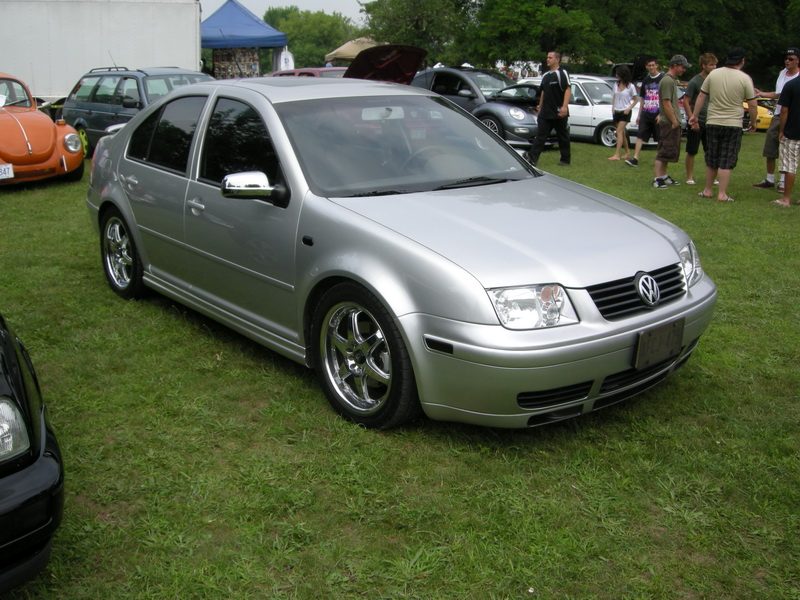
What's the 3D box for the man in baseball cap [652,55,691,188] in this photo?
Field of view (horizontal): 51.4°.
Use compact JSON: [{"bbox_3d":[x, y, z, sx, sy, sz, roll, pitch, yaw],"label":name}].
[{"bbox_3d":[3.604,-2.368,11.027,0.460,1.730,0.500,5,17,17],"label":"man in baseball cap"}]

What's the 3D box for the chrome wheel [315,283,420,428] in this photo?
[{"bbox_3d":[-0.113,0.241,3.521,0.220,0.610,0.610,-14,22,-39],"label":"chrome wheel"}]

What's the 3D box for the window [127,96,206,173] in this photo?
[{"bbox_3d":[-1.334,-0.978,4.789,0.070,0.440,0.840,21,-1,-42],"label":"window"}]

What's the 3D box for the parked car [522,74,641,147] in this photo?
[{"bbox_3d":[3.960,-4.020,17.650,1.680,1.400,4.120,-13,21,-40],"label":"parked car"}]

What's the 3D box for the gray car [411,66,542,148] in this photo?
[{"bbox_3d":[1.500,-3.970,16.950,1.730,1.490,4.080,-14,21,-41],"label":"gray car"}]

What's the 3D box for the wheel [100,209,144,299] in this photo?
[{"bbox_3d":[-1.703,-0.303,5.389,0.220,0.610,0.610,-13,21,-37],"label":"wheel"}]

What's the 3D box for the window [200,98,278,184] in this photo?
[{"bbox_3d":[-0.775,-0.758,4.125,0.070,0.460,0.870,21,-1,-42],"label":"window"}]

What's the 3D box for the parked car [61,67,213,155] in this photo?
[{"bbox_3d":[-3.680,-2.890,13.200,1.720,1.500,4.570,-13,21,-40],"label":"parked car"}]

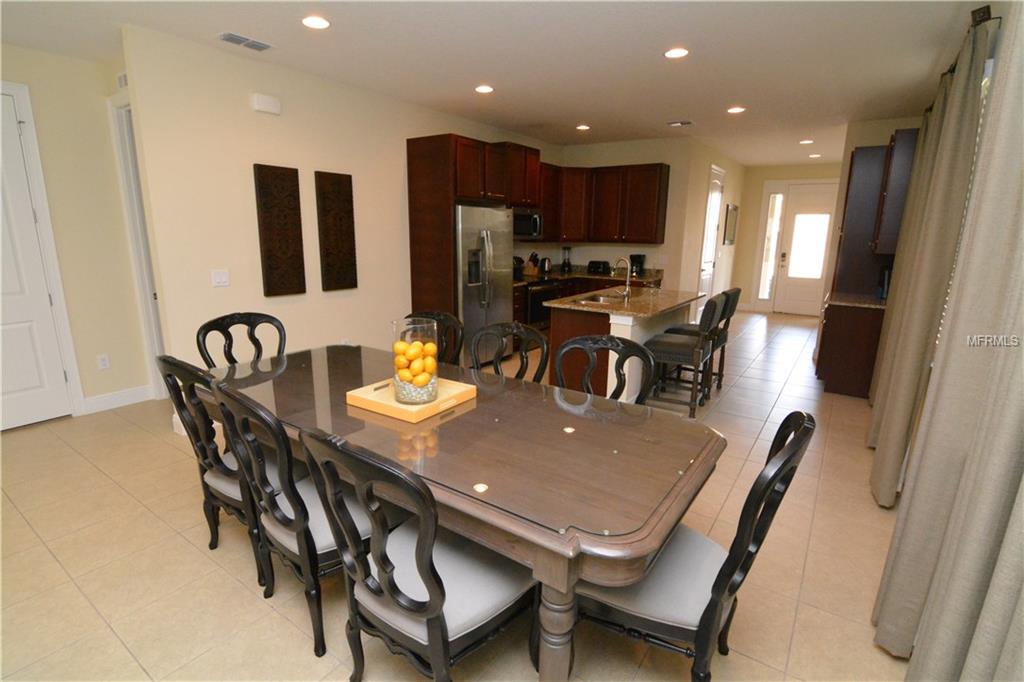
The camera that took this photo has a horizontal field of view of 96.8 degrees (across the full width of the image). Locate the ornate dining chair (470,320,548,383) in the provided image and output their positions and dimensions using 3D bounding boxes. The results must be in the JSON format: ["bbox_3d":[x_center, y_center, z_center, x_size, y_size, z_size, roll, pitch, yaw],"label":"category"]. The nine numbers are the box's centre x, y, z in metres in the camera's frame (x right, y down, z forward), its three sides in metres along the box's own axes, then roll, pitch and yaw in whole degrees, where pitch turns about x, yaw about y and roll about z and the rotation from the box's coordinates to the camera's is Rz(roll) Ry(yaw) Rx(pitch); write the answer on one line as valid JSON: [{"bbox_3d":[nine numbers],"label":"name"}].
[{"bbox_3d":[-0.192,0.428,2.421,0.530,1.000,0.600,9,16,35],"label":"ornate dining chair"}]

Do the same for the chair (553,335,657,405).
[{"bbox_3d":[0.273,0.507,2.067,0.530,1.000,0.600,9,16,35],"label":"chair"}]

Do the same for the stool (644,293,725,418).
[{"bbox_3d":[1.451,0.092,3.896,0.490,1.000,0.450,9,16,35],"label":"stool"}]

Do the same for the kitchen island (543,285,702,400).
[{"bbox_3d":[1.193,0.027,4.703,1.010,0.945,1.913,9,15,34],"label":"kitchen island"}]

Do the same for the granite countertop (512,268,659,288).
[{"bbox_3d":[0.843,-0.886,6.168,1.760,0.140,2.150,9,16,35],"label":"granite countertop"}]

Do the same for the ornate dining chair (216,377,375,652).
[{"bbox_3d":[-0.773,0.621,1.931,0.505,1.052,0.569,9,15,34],"label":"ornate dining chair"}]

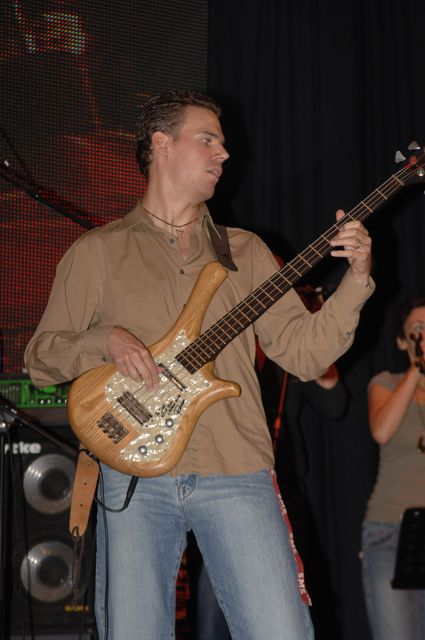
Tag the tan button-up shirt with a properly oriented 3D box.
[{"bbox_3d":[-0.029,0.043,7.080,0.760,0.600,0.400,1,-5,-9],"label":"tan button-up shirt"}]

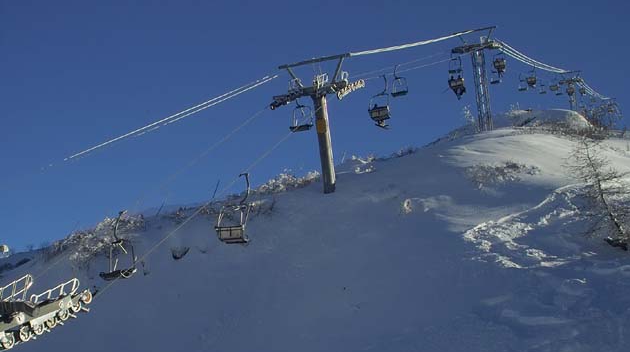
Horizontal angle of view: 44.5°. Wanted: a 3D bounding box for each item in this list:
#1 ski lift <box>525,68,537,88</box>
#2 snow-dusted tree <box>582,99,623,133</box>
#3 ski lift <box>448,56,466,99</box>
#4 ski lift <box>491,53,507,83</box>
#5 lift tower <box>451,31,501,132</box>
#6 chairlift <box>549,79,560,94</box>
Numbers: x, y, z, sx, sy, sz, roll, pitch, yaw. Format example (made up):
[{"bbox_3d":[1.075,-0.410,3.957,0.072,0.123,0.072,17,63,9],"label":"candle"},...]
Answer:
[{"bbox_3d":[23.790,-10.879,84.600,1.200,2.400,0.950,-4,-10,26],"label":"ski lift"},{"bbox_3d":[33.608,-7.014,90.000,3.900,3.600,3.700,0,-9,0],"label":"snow-dusted tree"},{"bbox_3d":[10.550,-7.378,56.800,1.200,2.800,1.000,-4,-10,26],"label":"ski lift"},{"bbox_3d":[16.968,-10.098,71.000,1.250,2.700,1.000,-4,-10,26],"label":"ski lift"},{"bbox_3d":[15.237,-8.786,71.091,4.700,9.500,4.000,-4,2,26],"label":"lift tower"},{"bbox_3d":[30.705,-11.962,98.500,1.200,2.350,0.850,-4,-10,26],"label":"chairlift"}]

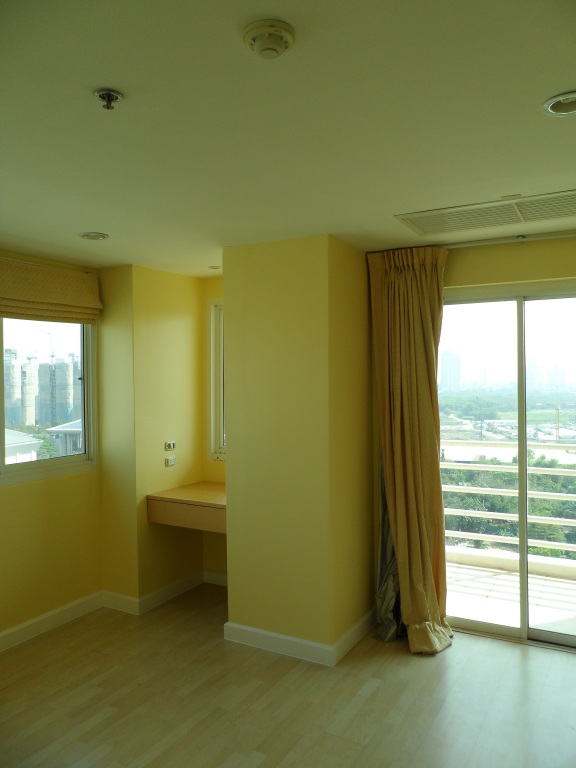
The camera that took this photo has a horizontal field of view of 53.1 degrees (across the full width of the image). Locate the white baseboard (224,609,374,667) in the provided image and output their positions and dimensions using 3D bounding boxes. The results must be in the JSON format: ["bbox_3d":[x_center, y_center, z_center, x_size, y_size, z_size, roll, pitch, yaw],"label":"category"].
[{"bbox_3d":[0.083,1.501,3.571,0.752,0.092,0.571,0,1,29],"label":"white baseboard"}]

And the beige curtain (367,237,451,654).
[{"bbox_3d":[0.718,0.365,3.452,0.512,2.352,0.304,0,1,29],"label":"beige curtain"}]

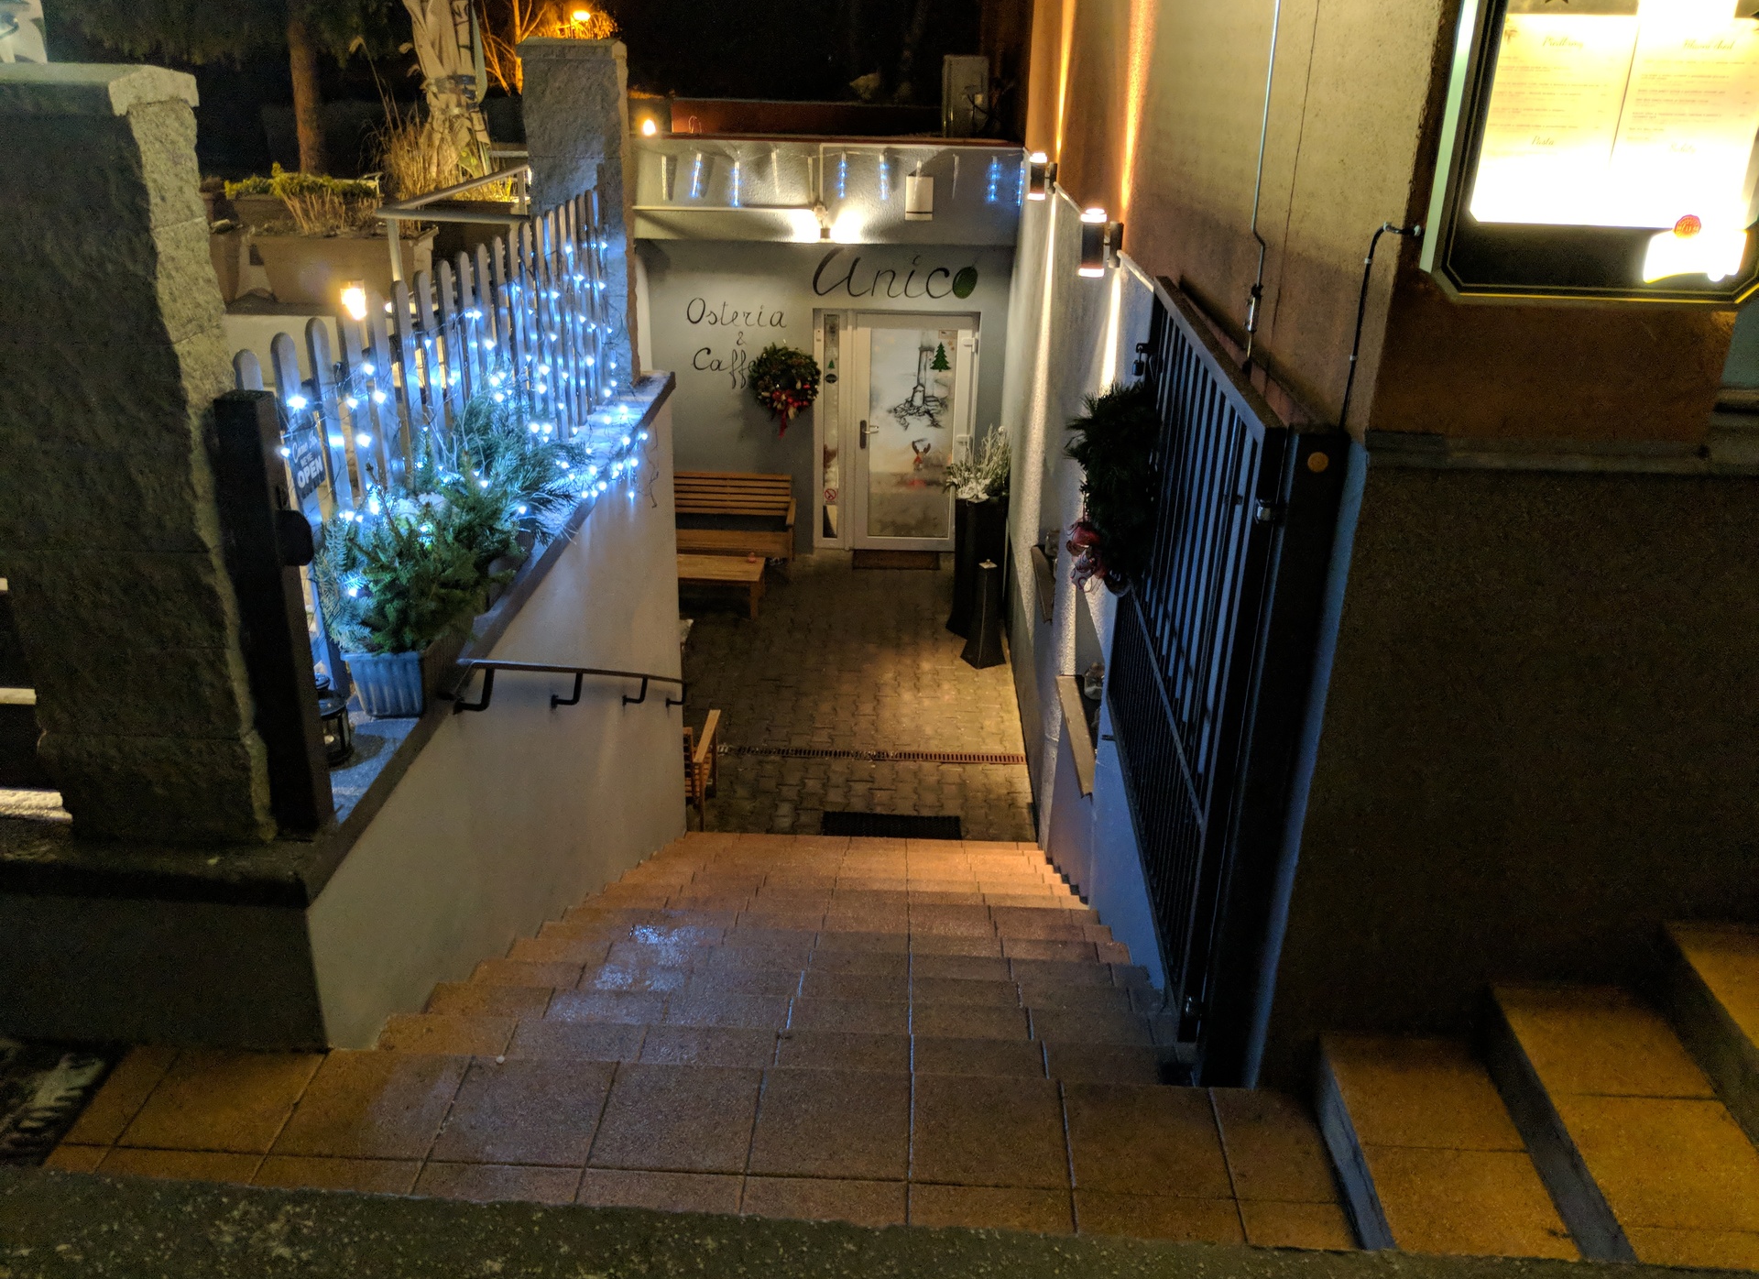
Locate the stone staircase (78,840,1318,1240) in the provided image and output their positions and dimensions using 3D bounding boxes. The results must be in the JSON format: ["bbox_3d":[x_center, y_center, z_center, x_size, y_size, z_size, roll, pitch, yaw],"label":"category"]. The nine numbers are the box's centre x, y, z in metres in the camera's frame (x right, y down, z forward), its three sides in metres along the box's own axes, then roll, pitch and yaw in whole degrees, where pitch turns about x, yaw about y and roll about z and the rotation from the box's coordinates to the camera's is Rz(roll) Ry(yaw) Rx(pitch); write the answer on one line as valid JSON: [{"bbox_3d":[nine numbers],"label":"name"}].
[{"bbox_3d":[-0.305,1.127,5.033,2.380,2.190,4.670,2,23,1],"label":"stone staircase"}]

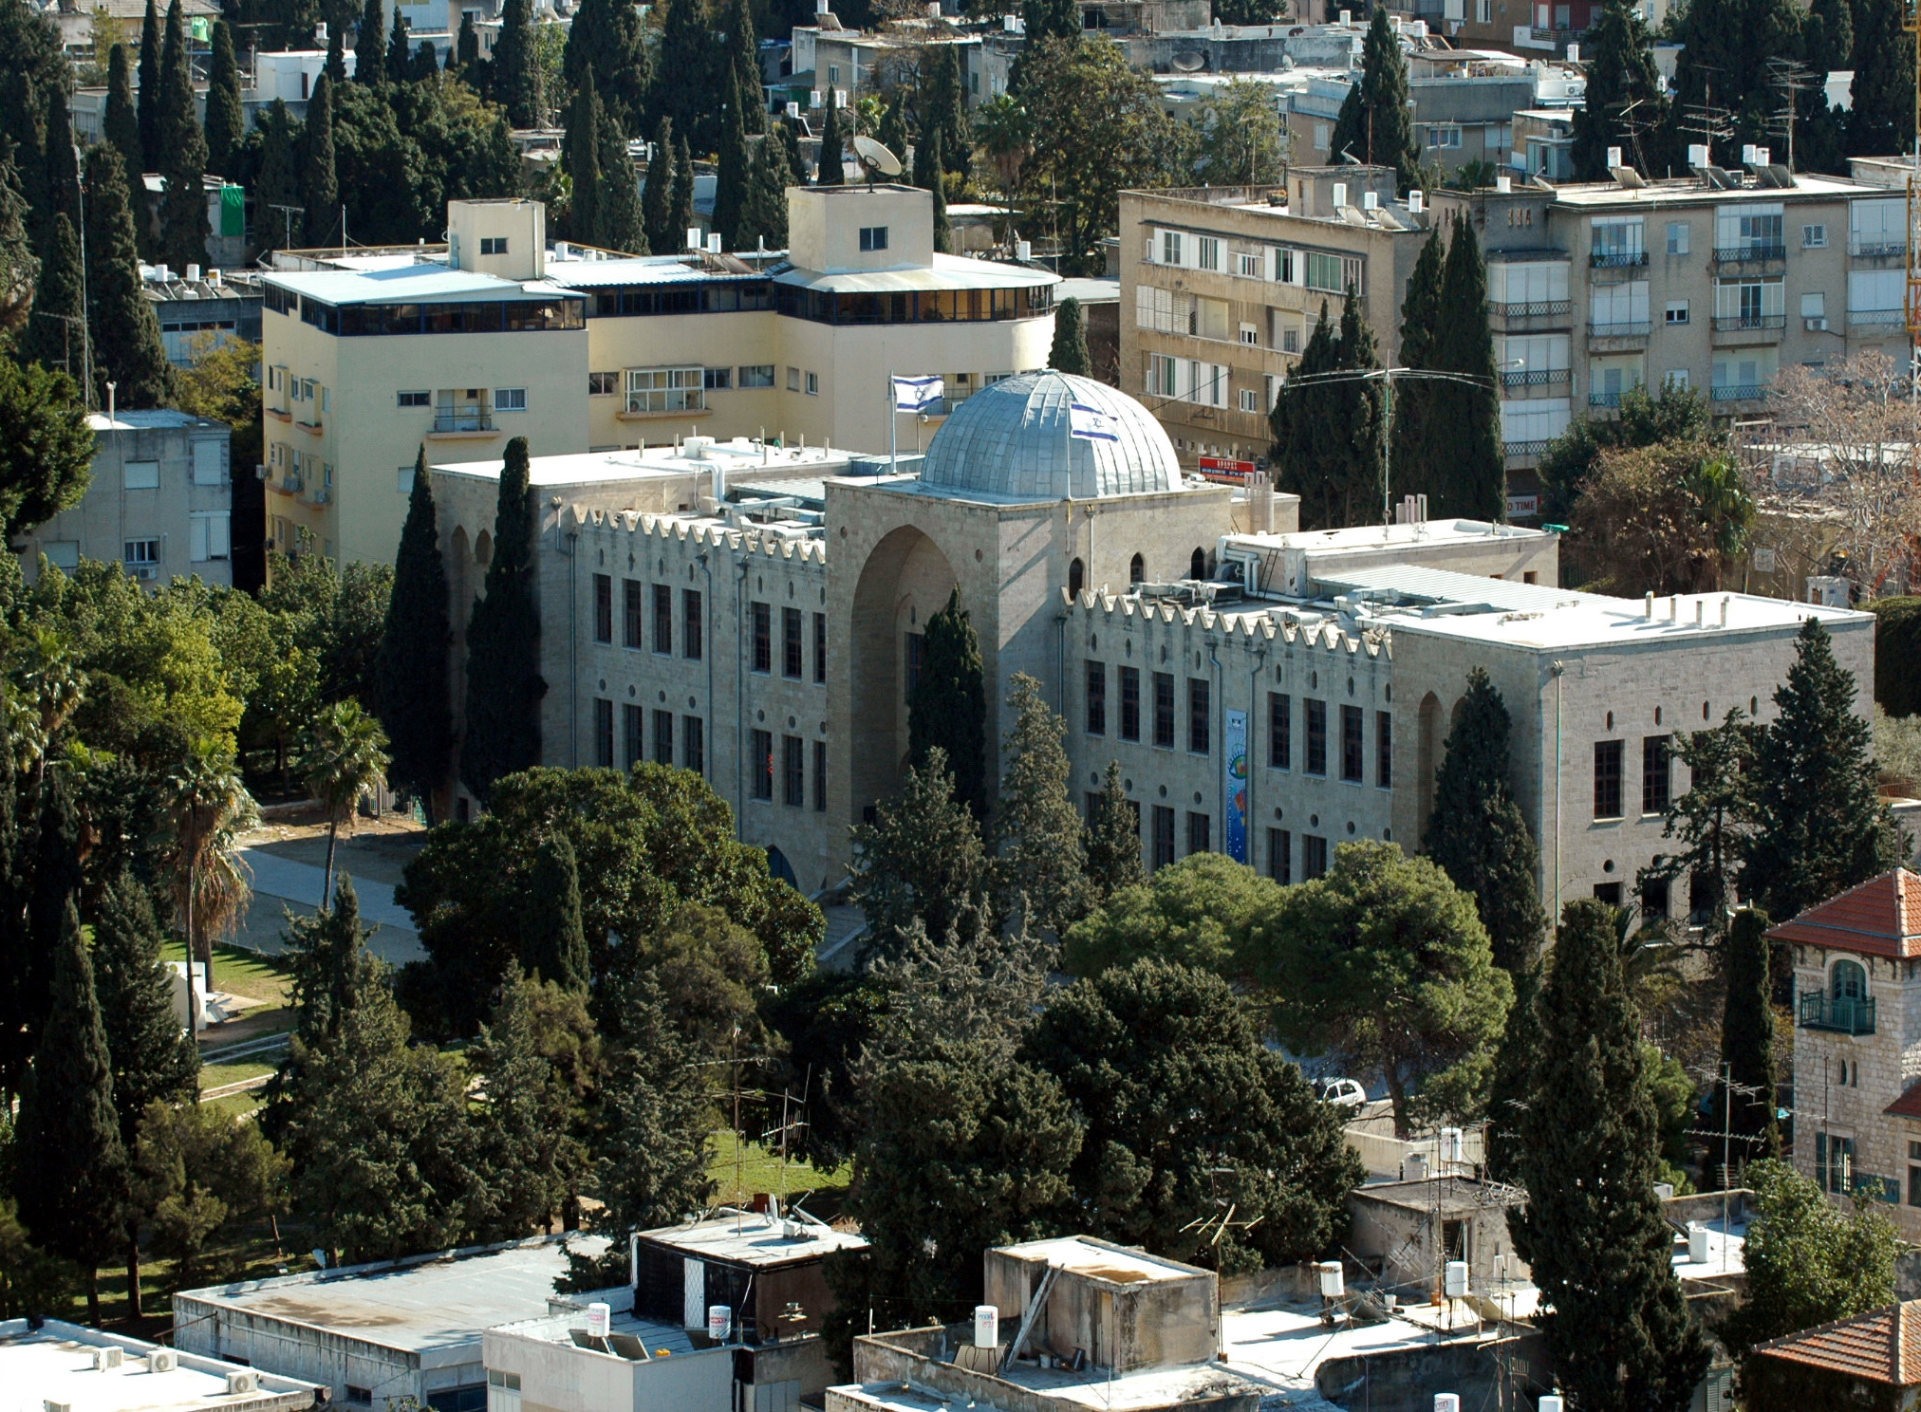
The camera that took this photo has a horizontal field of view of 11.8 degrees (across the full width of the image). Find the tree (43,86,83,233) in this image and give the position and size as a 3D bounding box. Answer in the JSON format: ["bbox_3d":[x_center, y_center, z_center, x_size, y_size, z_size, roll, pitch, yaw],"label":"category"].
[{"bbox_3d":[-44.202,-23.797,455.930,2.300,13.500,2.300,0,8,0],"label":"tree"}]

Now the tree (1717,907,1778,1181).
[{"bbox_3d":[27.570,12.120,323.810,2.150,10.260,2.150,0,8,5],"label":"tree"}]

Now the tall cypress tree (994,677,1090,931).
[{"bbox_3d":[3.050,4.180,347.250,3.740,10.900,3.740,0,8,0],"label":"tall cypress tree"}]

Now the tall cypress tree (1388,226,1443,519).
[{"bbox_3d":[20.158,-13.752,404.985,3.000,14.300,3.000,0,8,0],"label":"tall cypress tree"}]

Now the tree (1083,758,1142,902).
[{"bbox_3d":[6.010,6.280,362.690,2.600,8.560,2.600,0,8,1],"label":"tree"}]

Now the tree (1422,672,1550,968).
[{"bbox_3d":[19.170,5.820,338.720,4.680,14.510,4.680,0,8,3],"label":"tree"}]

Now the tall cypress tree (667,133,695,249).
[{"bbox_3d":[-13.603,-22.564,452.758,1.800,11.000,1.800,0,8,0],"label":"tall cypress tree"}]

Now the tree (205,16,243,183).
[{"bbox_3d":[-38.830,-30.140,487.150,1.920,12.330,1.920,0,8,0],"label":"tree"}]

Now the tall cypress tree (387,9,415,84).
[{"bbox_3d":[-36.310,-41.370,599.880,1.830,7.530,1.830,-1,8,-3],"label":"tall cypress tree"}]

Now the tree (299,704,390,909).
[{"bbox_3d":[-25.520,4.410,383.160,3.710,9.240,3.710,-1,8,-4],"label":"tree"}]

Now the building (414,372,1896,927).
[{"bbox_3d":[7.973,-2.939,371.664,24.530,22.880,73.610,-6,10,-36],"label":"building"}]

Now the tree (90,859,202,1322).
[{"bbox_3d":[-28.110,13.410,318.120,3.650,15.650,3.650,-1,8,-5],"label":"tree"}]

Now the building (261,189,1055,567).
[{"bbox_3d":[-13.534,-13.818,418.941,32.860,19.600,17.800,-3,8,-19],"label":"building"}]

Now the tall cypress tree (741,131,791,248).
[{"bbox_3d":[-10.550,-24.640,500.710,2.780,12.970,2.780,0,8,-1],"label":"tall cypress tree"}]

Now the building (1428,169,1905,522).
[{"bbox_3d":[32.423,-17.595,436.264,22.770,15.600,10.930,-6,10,-36],"label":"building"}]

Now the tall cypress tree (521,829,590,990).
[{"bbox_3d":[-14.280,8.620,325.410,2.450,8.640,2.450,0,8,0],"label":"tall cypress tree"}]

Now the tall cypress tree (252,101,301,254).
[{"bbox_3d":[-34.021,-23.389,460.930,2.500,13.500,2.500,0,8,0],"label":"tall cypress tree"}]

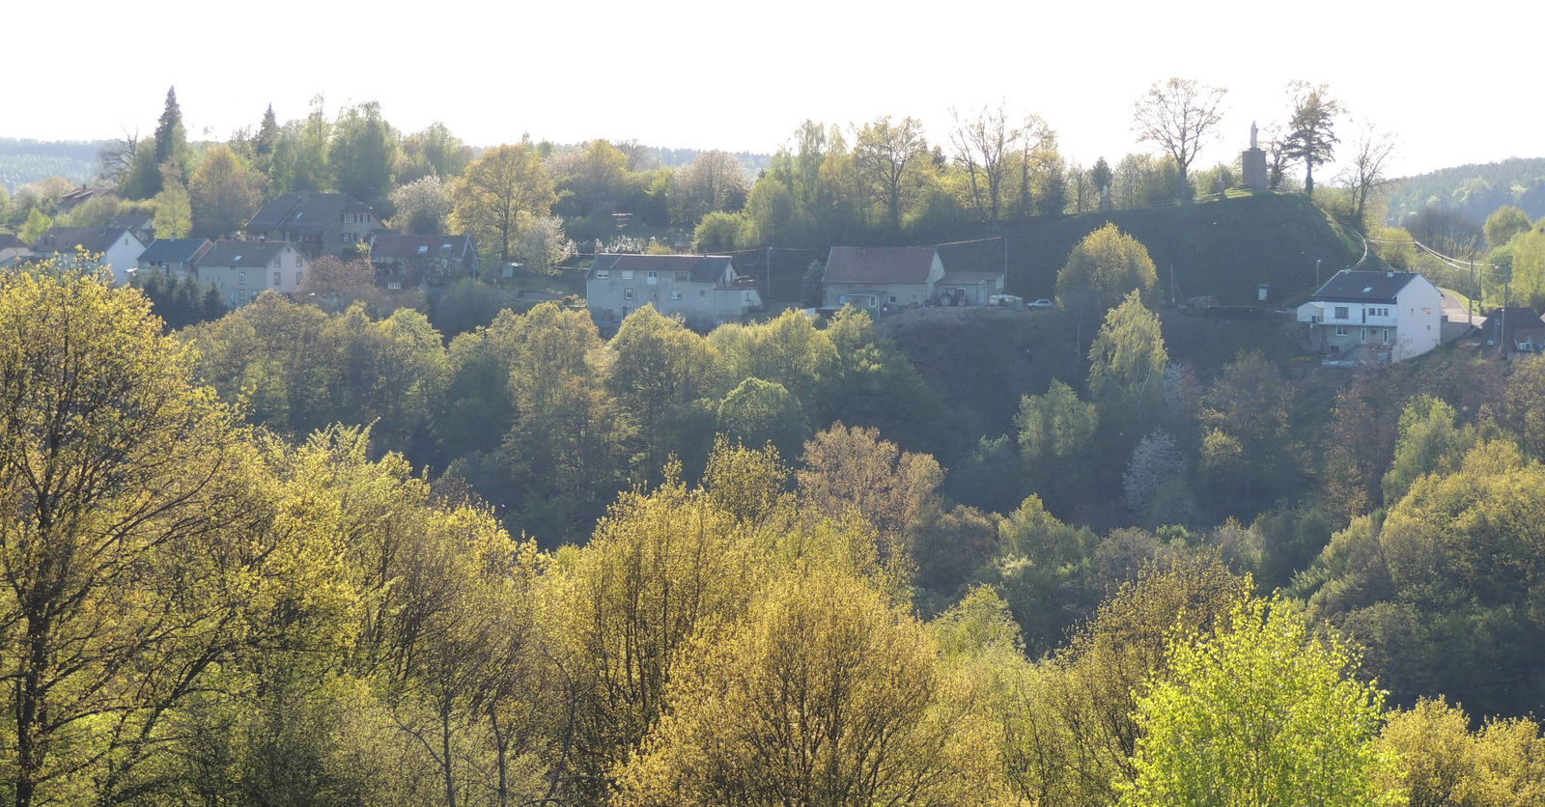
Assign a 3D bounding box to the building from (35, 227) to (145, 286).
[{"bbox_3d":[-110.970,-23.580,725.000,16.000,10.100,9.800,2,4,31],"label":"building"}]

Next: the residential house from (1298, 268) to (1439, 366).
[{"bbox_3d":[84.010,-12.350,629.300,10.500,12.400,17.500,-3,4,-40],"label":"residential house"}]

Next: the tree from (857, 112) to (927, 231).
[{"bbox_3d":[19.140,-37.290,722.000,11.600,18.940,11.400,0,3,2],"label":"tree"}]

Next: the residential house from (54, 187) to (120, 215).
[{"bbox_3d":[-131.730,-37.790,859.140,10.500,8.000,10.000,2,4,33],"label":"residential house"}]

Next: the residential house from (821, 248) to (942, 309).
[{"bbox_3d":[17.100,-19.350,689.520,16.500,9.600,11.000,1,3,15],"label":"residential house"}]

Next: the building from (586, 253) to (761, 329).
[{"bbox_3d":[-14.590,-16.660,659.630,23.500,11.300,10.000,1,3,16],"label":"building"}]

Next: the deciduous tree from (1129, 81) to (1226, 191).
[{"bbox_3d":[66.030,-43.620,725.700,15.800,18.900,15.800,0,3,5],"label":"deciduous tree"}]

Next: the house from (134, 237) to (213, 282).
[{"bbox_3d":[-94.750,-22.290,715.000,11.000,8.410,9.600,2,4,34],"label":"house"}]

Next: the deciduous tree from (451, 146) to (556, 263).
[{"bbox_3d":[-42.990,-31.900,712.990,16.600,19.400,16.600,0,3,-3],"label":"deciduous tree"}]

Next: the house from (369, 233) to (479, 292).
[{"bbox_3d":[-55.550,-22.380,712.000,15.400,9.530,9.300,1,3,10],"label":"house"}]

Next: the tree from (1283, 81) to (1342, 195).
[{"bbox_3d":[86.170,-42.360,712.000,9.600,18.290,9.400,0,3,7],"label":"tree"}]

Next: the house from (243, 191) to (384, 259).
[{"bbox_3d":[-76.000,-29.430,740.530,18.000,11.600,14.500,3,4,40],"label":"house"}]

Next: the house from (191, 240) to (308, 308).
[{"bbox_3d":[-81.750,-20.340,703.000,15.200,10.840,10.000,2,4,35],"label":"house"}]

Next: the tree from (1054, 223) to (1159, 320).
[{"bbox_3d":[50.040,-19.510,668.000,15.600,14.990,15.200,0,3,4],"label":"tree"}]

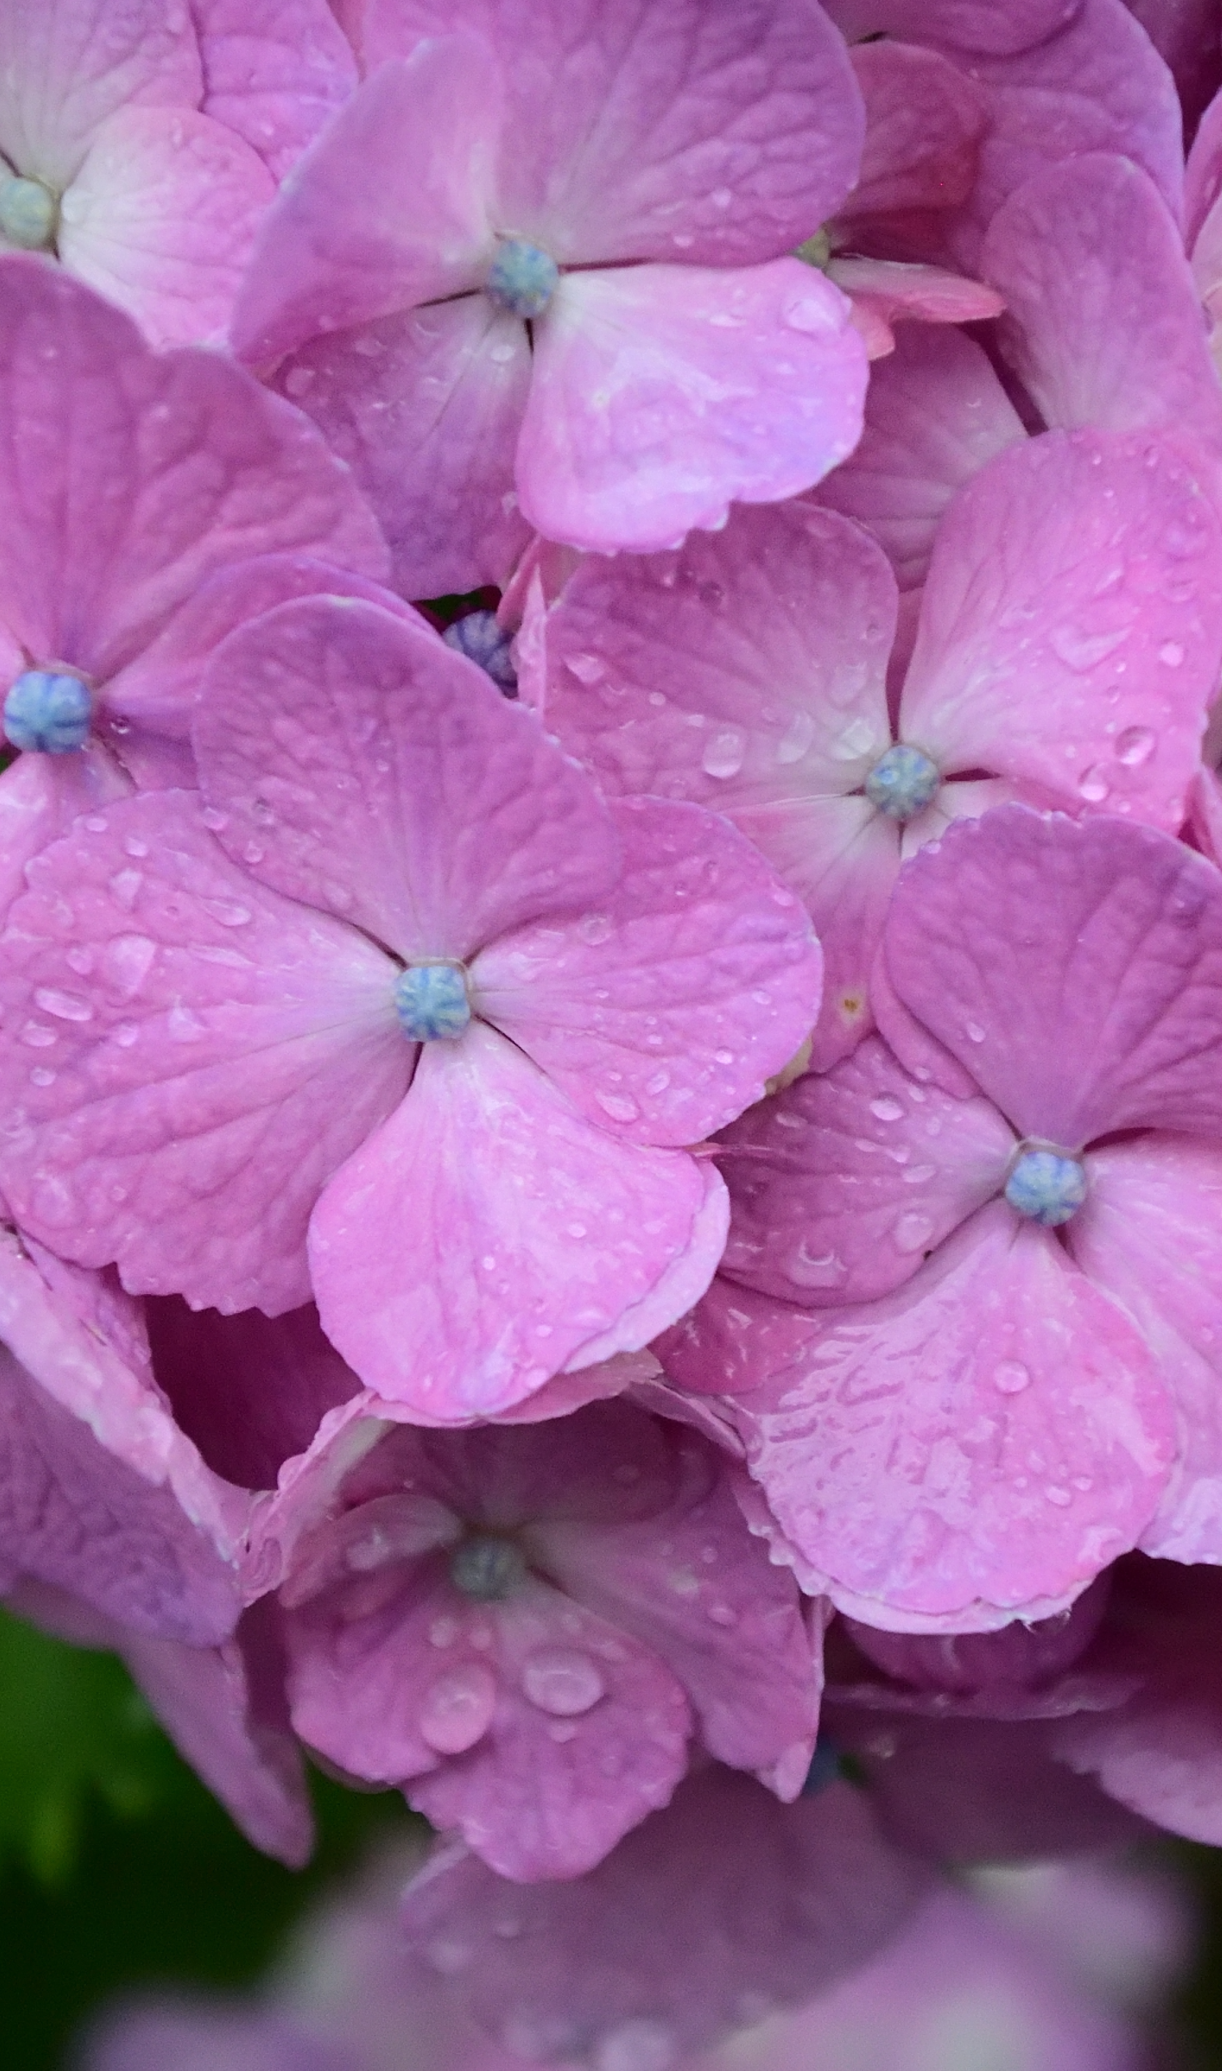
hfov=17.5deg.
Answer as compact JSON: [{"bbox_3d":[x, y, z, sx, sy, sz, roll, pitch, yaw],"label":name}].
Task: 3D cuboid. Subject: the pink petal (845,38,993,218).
[{"bbox_3d":[0.019,-0.057,0.248,0.009,0.012,0.006,-5,-10,-9],"label":"pink petal"}]

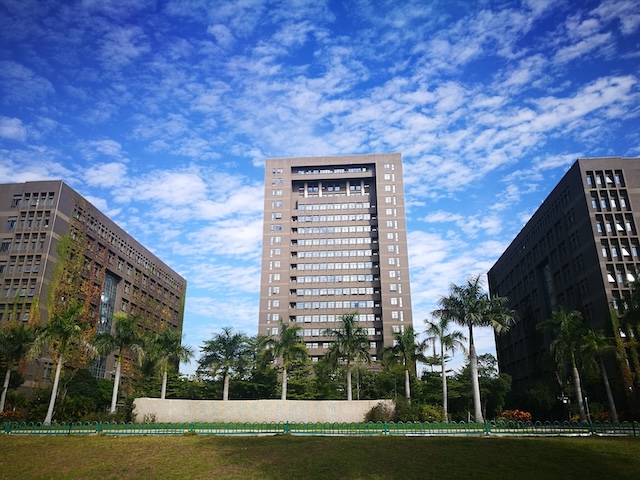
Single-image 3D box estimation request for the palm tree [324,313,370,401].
[{"bbox_3d":[2.530,11.090,44.980,4.230,9.240,4.140,0,-21,0],"label":"palm tree"}]

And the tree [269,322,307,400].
[{"bbox_3d":[-2.841,10.405,39.853,3.653,8.168,3.653,0,-20,0],"label":"tree"}]

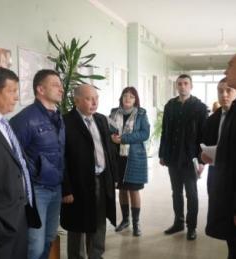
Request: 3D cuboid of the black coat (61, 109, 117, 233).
[{"bbox_3d":[-0.241,0.346,3.312,0.520,1.045,0.360,-4,6,-37],"label":"black coat"}]

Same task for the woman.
[{"bbox_3d":[0.129,0.350,4.466,0.500,1.640,0.380,1,5,16],"label":"woman"}]

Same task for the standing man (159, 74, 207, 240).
[{"bbox_3d":[0.712,0.294,4.361,0.540,1.770,0.380,1,5,13],"label":"standing man"}]

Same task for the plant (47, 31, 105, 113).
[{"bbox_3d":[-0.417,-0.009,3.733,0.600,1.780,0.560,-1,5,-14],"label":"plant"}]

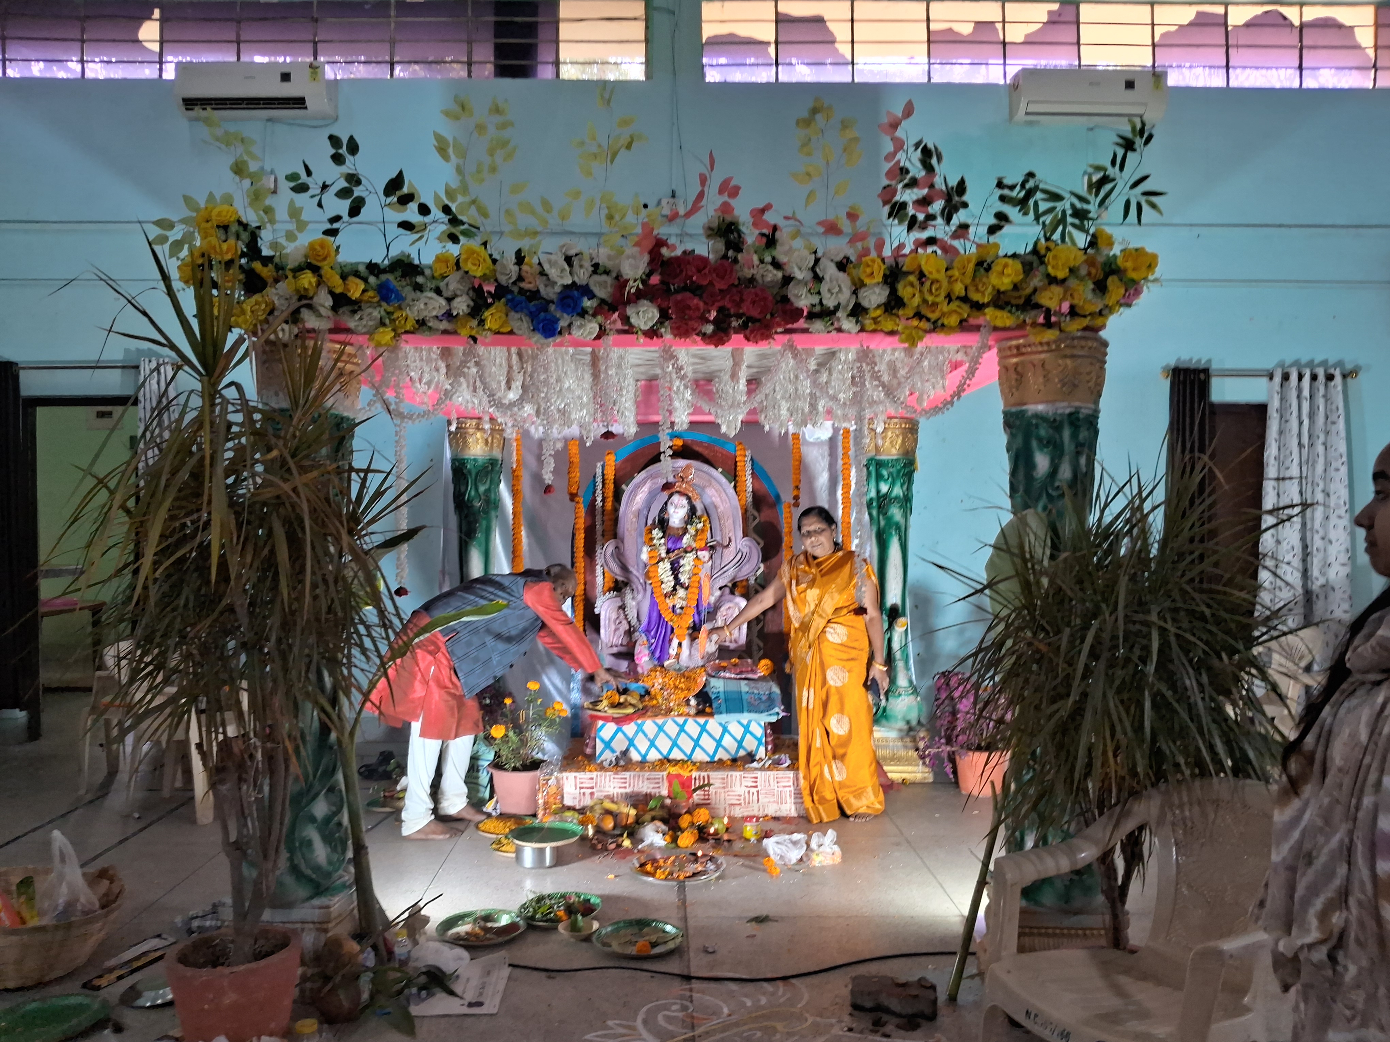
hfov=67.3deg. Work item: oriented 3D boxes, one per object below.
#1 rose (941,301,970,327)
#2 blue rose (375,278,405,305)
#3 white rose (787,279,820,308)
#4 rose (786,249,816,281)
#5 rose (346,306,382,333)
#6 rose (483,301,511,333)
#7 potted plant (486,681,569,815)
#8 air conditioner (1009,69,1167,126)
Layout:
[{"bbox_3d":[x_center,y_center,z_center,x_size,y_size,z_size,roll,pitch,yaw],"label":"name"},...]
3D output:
[{"bbox_3d":[0.756,-0.600,3.030,0.085,0.076,0.060,0,0,0],"label":"rose"},{"bbox_3d":[-0.935,-0.704,3.200,0.088,0.078,0.065,0,0,-5],"label":"blue rose"},{"bbox_3d":[0.319,-0.669,3.070,0.092,0.089,0.075,0,0,6],"label":"white rose"},{"bbox_3d":[0.320,-0.780,3.170,0.090,0.097,0.070,0,0,0],"label":"rose"},{"bbox_3d":[-1.012,-0.616,3.190,0.107,0.085,0.065,0,0,-5],"label":"rose"},{"bbox_3d":[-0.592,-0.610,3.120,0.082,0.091,0.070,0,1,-1],"label":"rose"},{"bbox_3d":[-0.826,1.103,5.151,0.380,0.626,0.360,0,1,-1],"label":"potted plant"},{"bbox_3d":[2.590,-2.790,6.870,0.955,0.285,0.225,0,0,-2],"label":"air conditioner"}]

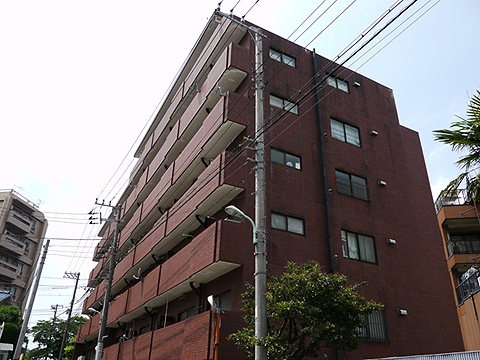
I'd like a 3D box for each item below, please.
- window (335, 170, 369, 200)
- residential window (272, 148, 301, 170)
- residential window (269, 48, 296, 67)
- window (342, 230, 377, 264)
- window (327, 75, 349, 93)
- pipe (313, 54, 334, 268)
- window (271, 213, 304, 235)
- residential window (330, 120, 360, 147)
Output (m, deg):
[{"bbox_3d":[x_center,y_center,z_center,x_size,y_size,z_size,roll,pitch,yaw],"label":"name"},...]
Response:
[{"bbox_3d":[4.778,0.245,16.575,1.736,1.089,0.120,15,-31,-24],"label":"window"},{"bbox_3d":[1.819,-0.806,15.371,1.440,0.614,0.120,15,-31,-24],"label":"residential window"},{"bbox_3d":[1.968,-5.618,17.932,1.440,0.569,0.120,15,-31,-24],"label":"residential window"},{"bbox_3d":[4.704,2.651,15.295,1.736,1.099,0.120,15,-31,-24],"label":"window"},{"bbox_3d":[4.817,-4.757,19.168,1.376,0.682,0.120,15,-31,-24],"label":"window"},{"bbox_3d":[3.471,-1.284,16.425,0.130,11.833,0.130,15,-31,-24],"label":"pipe"},{"bbox_3d":[1.745,1.613,14.084,1.440,0.608,0.120,15,-31,-24],"label":"window"},{"bbox_3d":[4.853,-2.170,17.861,1.736,1.051,0.120,15,-31,-24],"label":"residential window"}]

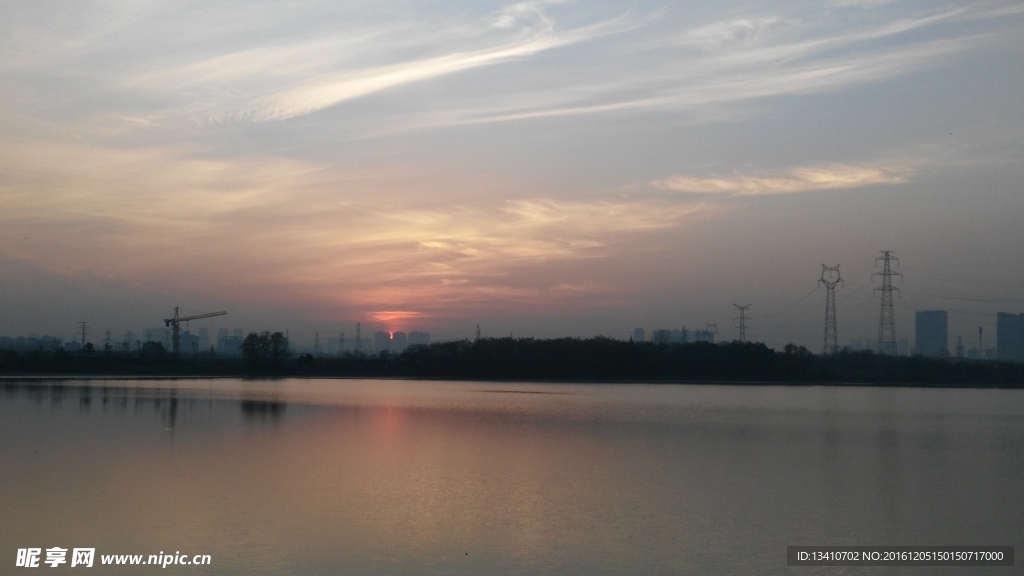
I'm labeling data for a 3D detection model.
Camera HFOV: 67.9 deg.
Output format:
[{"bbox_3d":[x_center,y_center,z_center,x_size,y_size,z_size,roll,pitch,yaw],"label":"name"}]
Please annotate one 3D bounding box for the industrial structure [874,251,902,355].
[{"bbox_3d":[166.875,10.536,337.931,12.800,54.600,7.200,-1,-6,16],"label":"industrial structure"}]

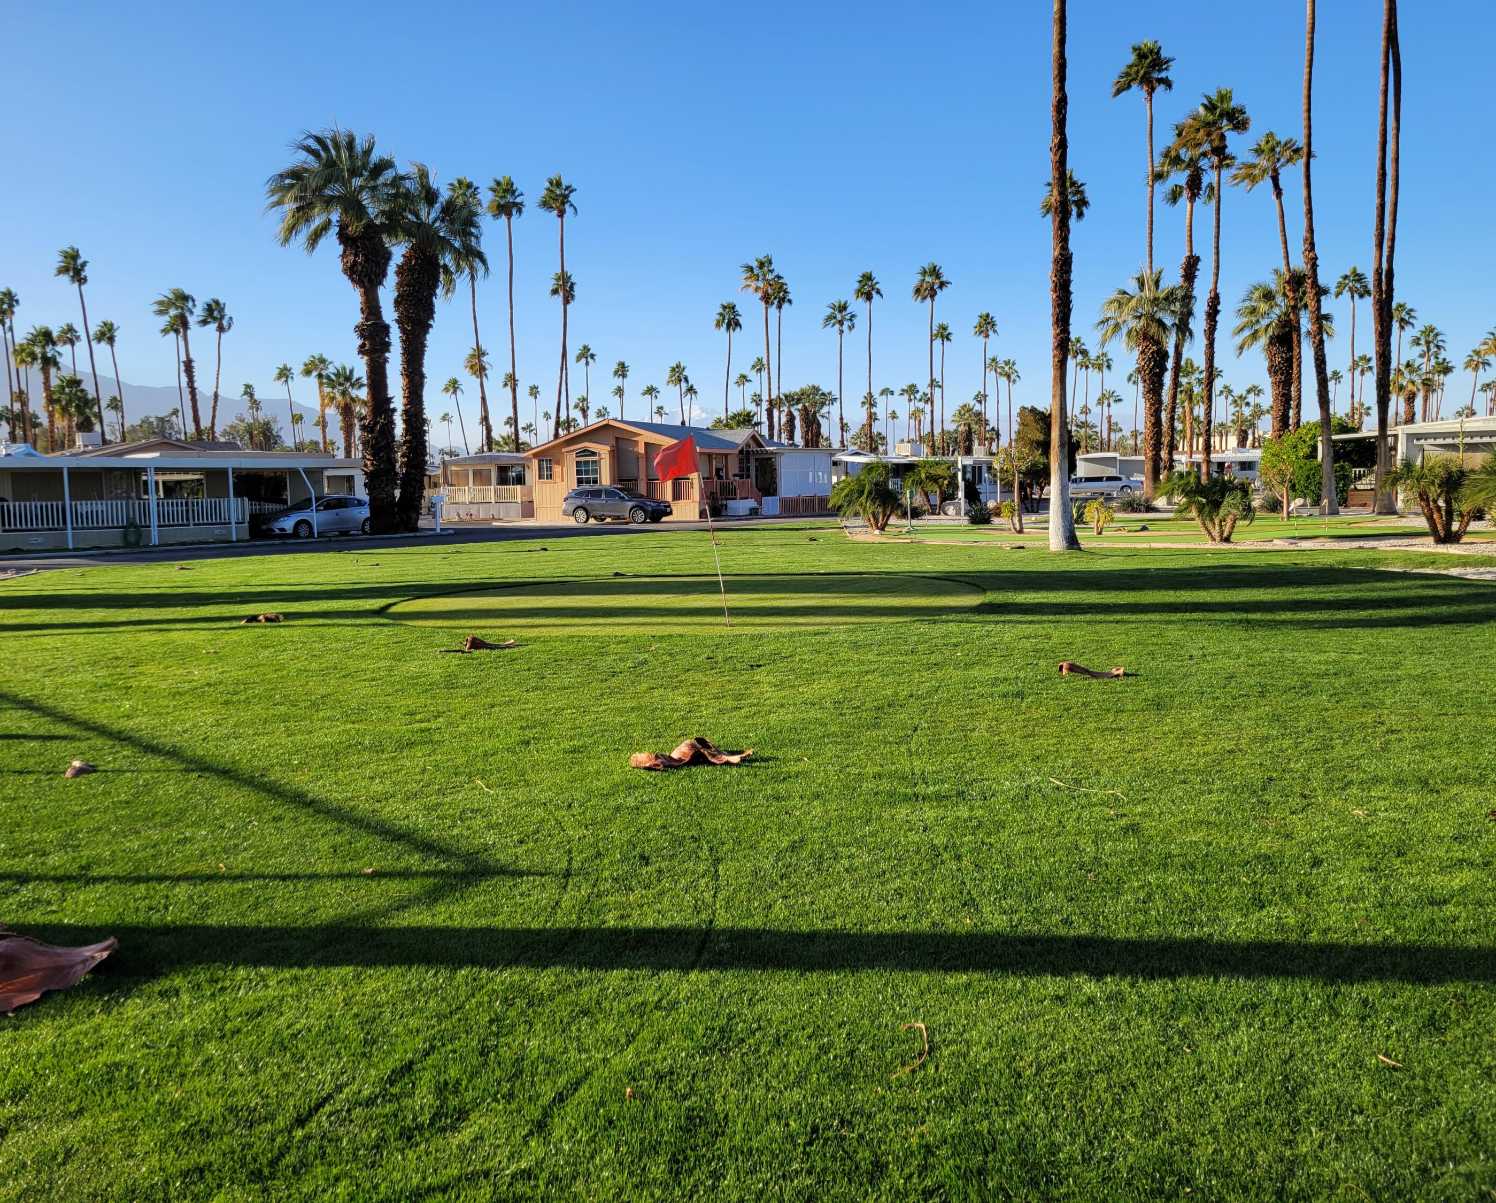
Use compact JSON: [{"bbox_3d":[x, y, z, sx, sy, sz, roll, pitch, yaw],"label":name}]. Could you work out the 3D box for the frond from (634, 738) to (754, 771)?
[{"bbox_3d":[-0.331,0.870,6.997,0.700,0.140,0.270,-1,5,-3],"label":"frond"}]

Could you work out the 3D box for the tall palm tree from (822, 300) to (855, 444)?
[{"bbox_3d":[7.332,-15.983,96.915,2.700,16.209,2.700,-1,5,0],"label":"tall palm tree"}]

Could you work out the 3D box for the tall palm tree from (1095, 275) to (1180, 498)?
[{"bbox_3d":[25.669,-13.694,77.294,5.700,14.822,5.700,1,6,18],"label":"tall palm tree"}]

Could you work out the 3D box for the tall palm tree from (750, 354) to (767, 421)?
[{"bbox_3d":[1.789,-26.692,181.022,2.700,20.676,2.700,-1,6,1],"label":"tall palm tree"}]

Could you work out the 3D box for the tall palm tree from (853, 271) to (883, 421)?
[{"bbox_3d":[11.464,-20.254,113.038,2.800,20.995,2.800,0,6,6],"label":"tall palm tree"}]

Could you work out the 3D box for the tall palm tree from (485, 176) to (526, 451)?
[{"bbox_3d":[-18.257,-19.271,90.832,3.000,24.889,3.000,-2,6,-11],"label":"tall palm tree"}]

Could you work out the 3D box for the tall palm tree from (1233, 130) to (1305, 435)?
[{"bbox_3d":[26.975,-14.628,62.316,3.770,18.990,3.800,1,6,23],"label":"tall palm tree"}]

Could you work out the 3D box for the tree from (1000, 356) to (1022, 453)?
[{"bbox_3d":[37.213,-24.851,171.042,3.200,18.869,3.200,0,6,12],"label":"tree"}]

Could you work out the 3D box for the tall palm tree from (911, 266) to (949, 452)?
[{"bbox_3d":[15.523,-18.460,102.065,3.200,19.970,3.200,0,5,9],"label":"tall palm tree"}]

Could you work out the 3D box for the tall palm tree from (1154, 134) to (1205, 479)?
[{"bbox_3d":[24.023,-15.593,66.619,3.160,20.240,3.400,1,6,20],"label":"tall palm tree"}]

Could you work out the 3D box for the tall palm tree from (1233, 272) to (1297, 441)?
[{"bbox_3d":[33.516,-13.400,75.332,5.700,14.336,5.700,1,6,24],"label":"tall palm tree"}]

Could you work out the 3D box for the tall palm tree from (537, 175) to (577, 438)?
[{"bbox_3d":[-13.099,-17.745,83.122,3.000,22.699,3.000,-2,6,-9],"label":"tall palm tree"}]

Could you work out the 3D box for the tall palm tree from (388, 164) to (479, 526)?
[{"bbox_3d":[-11.845,-9.401,45.308,3.700,13.637,3.700,-1,5,0],"label":"tall palm tree"}]

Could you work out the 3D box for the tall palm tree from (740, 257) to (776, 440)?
[{"bbox_3d":[0.780,-16.128,88.864,2.800,18.260,2.800,-1,5,0],"label":"tall palm tree"}]

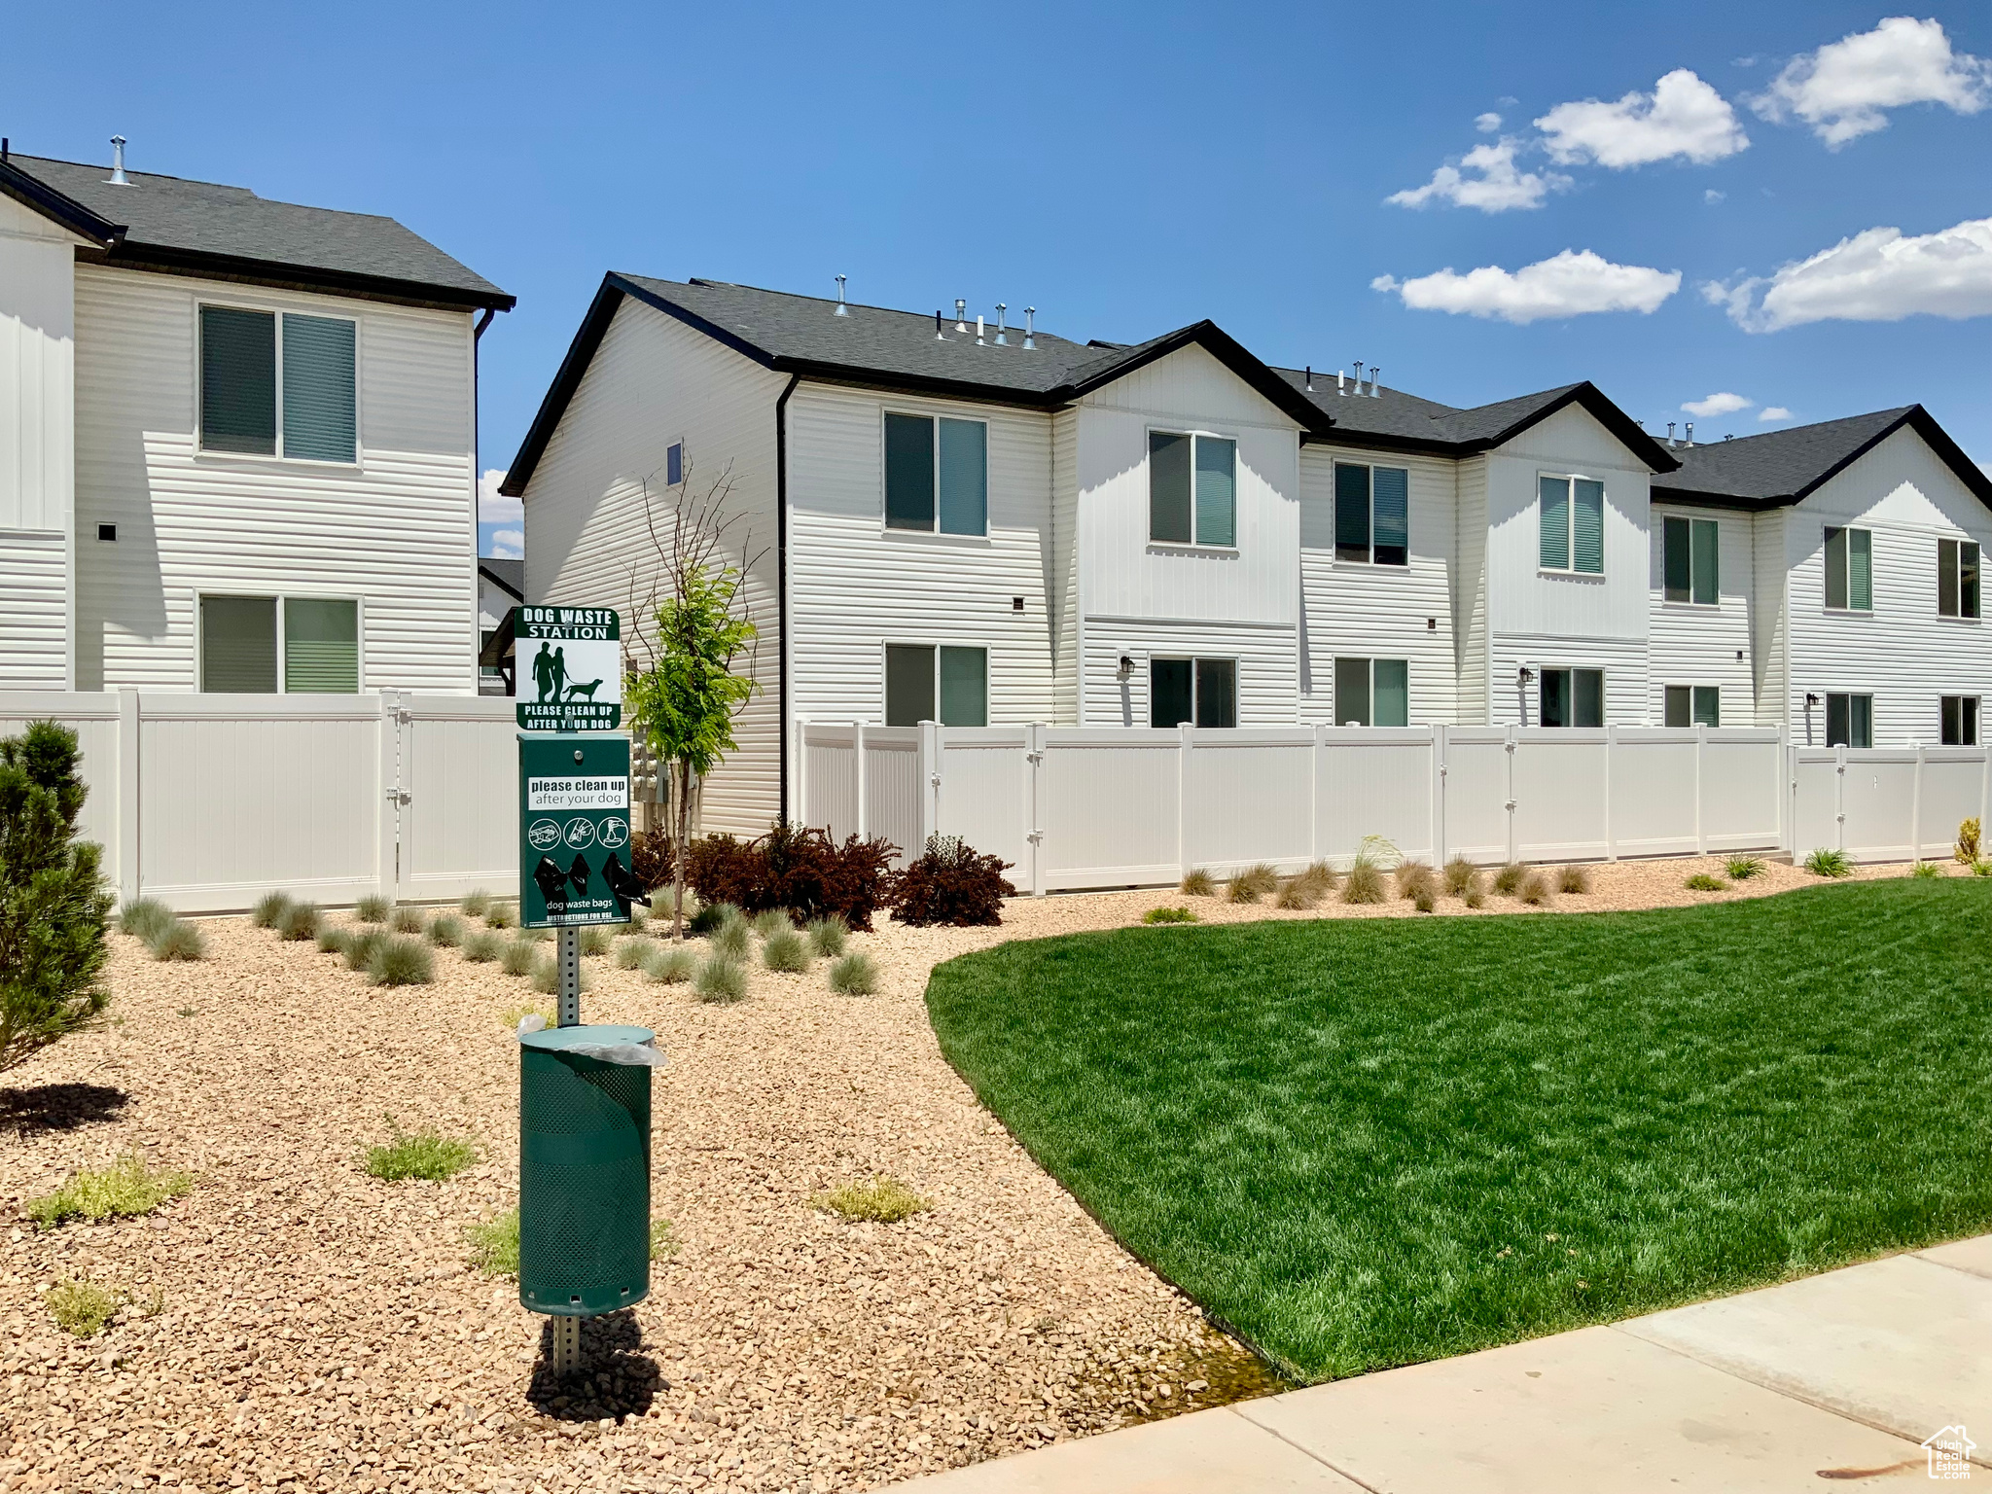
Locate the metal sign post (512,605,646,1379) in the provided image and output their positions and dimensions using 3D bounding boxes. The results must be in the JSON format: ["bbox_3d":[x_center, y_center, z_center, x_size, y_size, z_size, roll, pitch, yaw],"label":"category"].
[{"bbox_3d":[-0.967,0.592,3.948,0.310,1.873,0.330,0,0,-32],"label":"metal sign post"}]

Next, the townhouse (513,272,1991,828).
[{"bbox_3d":[6.487,-2.766,31.366,28.350,8.200,11.900,0,0,-32],"label":"townhouse"}]

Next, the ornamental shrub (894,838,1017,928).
[{"bbox_3d":[-0.398,1.235,15.500,1.130,0.790,1.100,0,0,-1],"label":"ornamental shrub"}]

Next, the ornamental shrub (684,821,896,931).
[{"bbox_3d":[-1.901,1.170,15.500,1.950,0.920,1.150,0,0,-7],"label":"ornamental shrub"}]

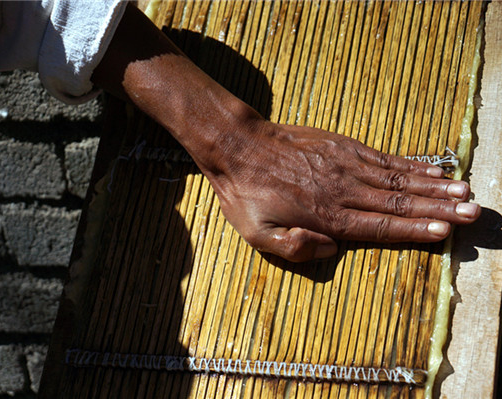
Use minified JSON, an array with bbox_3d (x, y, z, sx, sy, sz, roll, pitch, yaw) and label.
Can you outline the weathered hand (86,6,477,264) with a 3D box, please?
[{"bbox_3d":[0.018,-0.027,1.220,0.282,0.090,0.113,23,67,9],"label":"weathered hand"}]

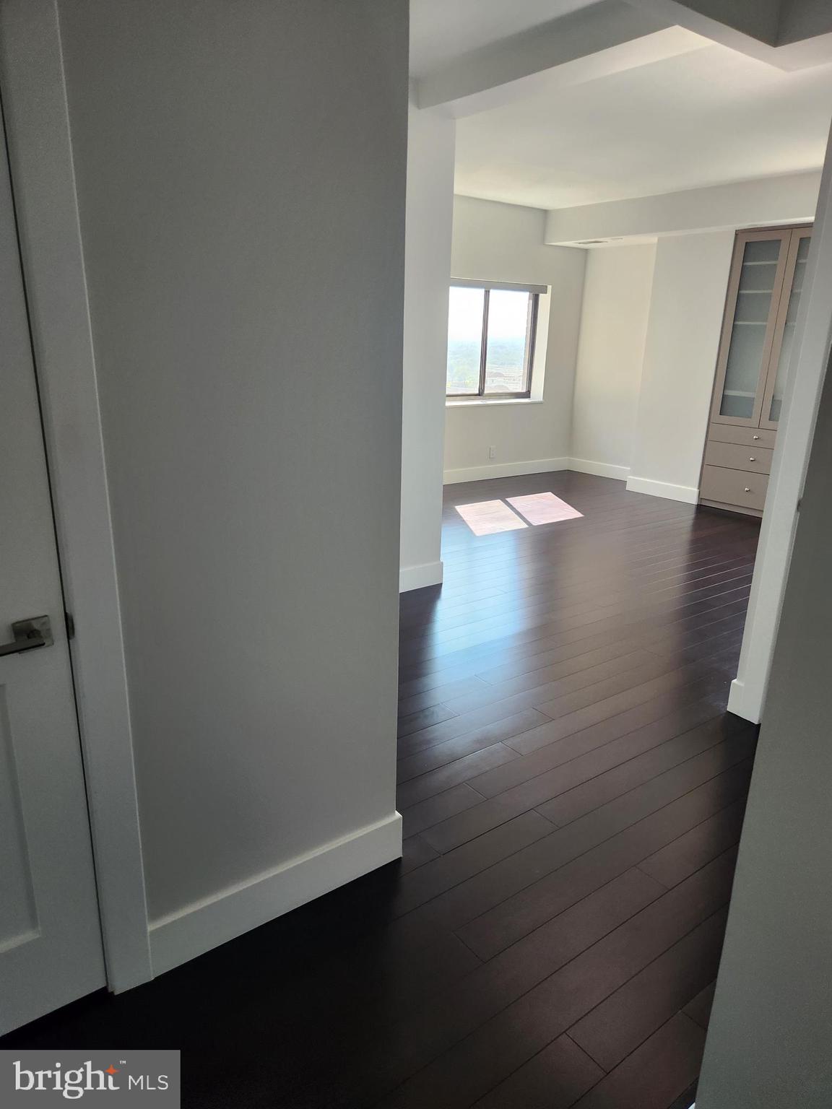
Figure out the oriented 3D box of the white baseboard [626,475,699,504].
[{"bbox_3d":[2.448,-0.641,7.336,0.020,0.140,0.834,-11,20,-36],"label":"white baseboard"}]

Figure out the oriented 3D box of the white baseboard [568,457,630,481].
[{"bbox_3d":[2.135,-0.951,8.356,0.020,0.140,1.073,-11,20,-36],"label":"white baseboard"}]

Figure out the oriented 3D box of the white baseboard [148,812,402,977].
[{"bbox_3d":[-0.339,0.889,1.971,0.739,0.140,0.020,-11,20,-36],"label":"white baseboard"}]

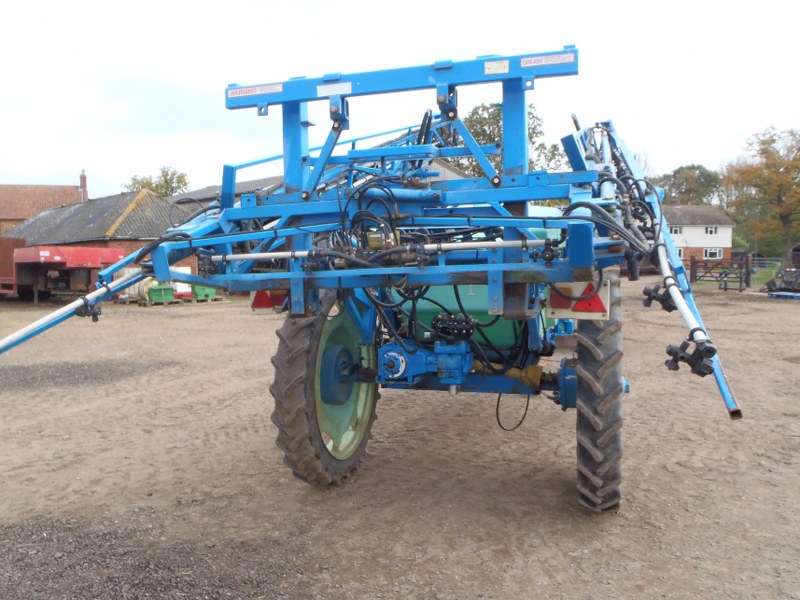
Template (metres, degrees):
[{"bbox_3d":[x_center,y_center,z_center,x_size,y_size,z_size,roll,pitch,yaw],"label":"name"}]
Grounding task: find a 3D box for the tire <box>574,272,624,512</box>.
[{"bbox_3d":[1.300,0.564,4.194,0.245,1.550,1.550,1,4,17],"label":"tire"}]

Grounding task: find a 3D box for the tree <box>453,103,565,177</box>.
[{"bbox_3d":[9.047,-9.528,54.457,10.200,14.400,9.800,0,4,0],"label":"tree"}]

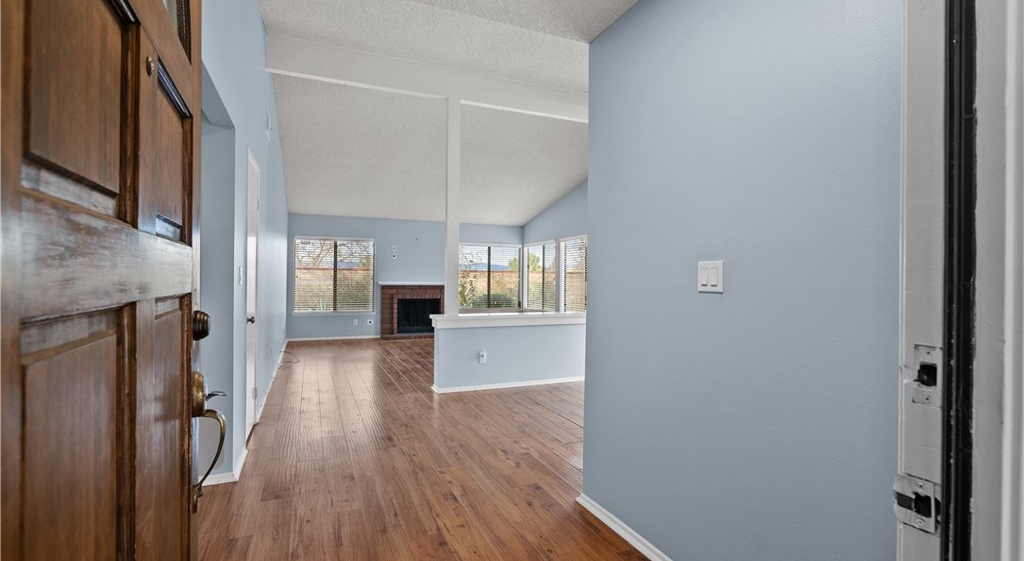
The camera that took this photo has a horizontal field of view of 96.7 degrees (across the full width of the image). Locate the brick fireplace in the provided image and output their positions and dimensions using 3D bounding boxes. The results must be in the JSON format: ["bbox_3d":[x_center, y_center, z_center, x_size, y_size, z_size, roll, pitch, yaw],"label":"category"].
[{"bbox_3d":[-1.925,0.615,9.501,1.560,1.135,0.480,0,0,-24],"label":"brick fireplace"}]

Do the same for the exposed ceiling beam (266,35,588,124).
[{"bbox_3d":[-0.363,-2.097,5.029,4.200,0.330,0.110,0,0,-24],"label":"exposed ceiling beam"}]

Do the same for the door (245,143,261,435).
[{"bbox_3d":[-2.032,0.152,3.540,0.040,2.030,0.670,0,0,-24],"label":"door"}]

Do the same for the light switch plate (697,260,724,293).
[{"bbox_3d":[0.736,-0.015,1.689,0.010,0.115,0.115,0,0,-24],"label":"light switch plate"}]

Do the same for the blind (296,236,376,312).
[{"bbox_3d":[-3.509,-0.092,9.088,1.470,1.400,0.060,0,0,-24],"label":"blind"}]

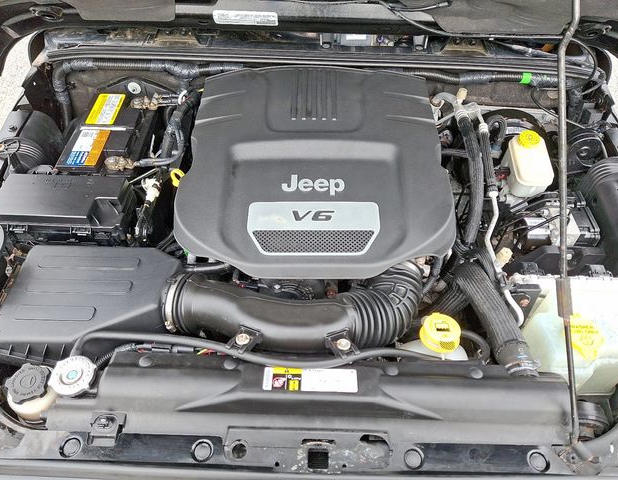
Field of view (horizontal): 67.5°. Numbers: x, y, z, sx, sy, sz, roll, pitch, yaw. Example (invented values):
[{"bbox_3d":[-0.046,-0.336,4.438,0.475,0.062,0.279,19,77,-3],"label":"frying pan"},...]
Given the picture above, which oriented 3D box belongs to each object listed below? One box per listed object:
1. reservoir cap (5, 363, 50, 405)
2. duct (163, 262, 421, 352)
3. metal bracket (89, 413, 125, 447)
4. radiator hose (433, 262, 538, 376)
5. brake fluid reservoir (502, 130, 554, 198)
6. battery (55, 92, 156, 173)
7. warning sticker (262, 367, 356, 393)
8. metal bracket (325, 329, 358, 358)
[{"bbox_3d":[-0.436,0.229,0.726,0.067,0.023,0.067,0,51,-1],"label":"reservoir cap"},{"bbox_3d":[-0.026,0.111,0.861,0.460,0.120,0.165,1,50,0],"label":"duct"},{"bbox_3d":[-0.301,0.283,0.689,0.052,0.022,0.046,1,50,0],"label":"metal bracket"},{"bbox_3d":[0.309,0.145,0.847,0.110,0.135,0.240,-6,51,-5],"label":"radiator hose"},{"bbox_3d":[0.515,-0.175,1.105,0.083,0.095,0.150,6,51,4],"label":"brake fluid reservoir"},{"bbox_3d":[-0.504,-0.223,1.246,0.174,0.190,0.312,1,50,0],"label":"battery"},{"bbox_3d":[0.001,0.215,0.714,0.151,0.002,0.038,1,50,0],"label":"warning sticker"},{"bbox_3d":[0.057,0.179,0.788,0.050,0.022,0.046,1,50,0],"label":"metal bracket"}]

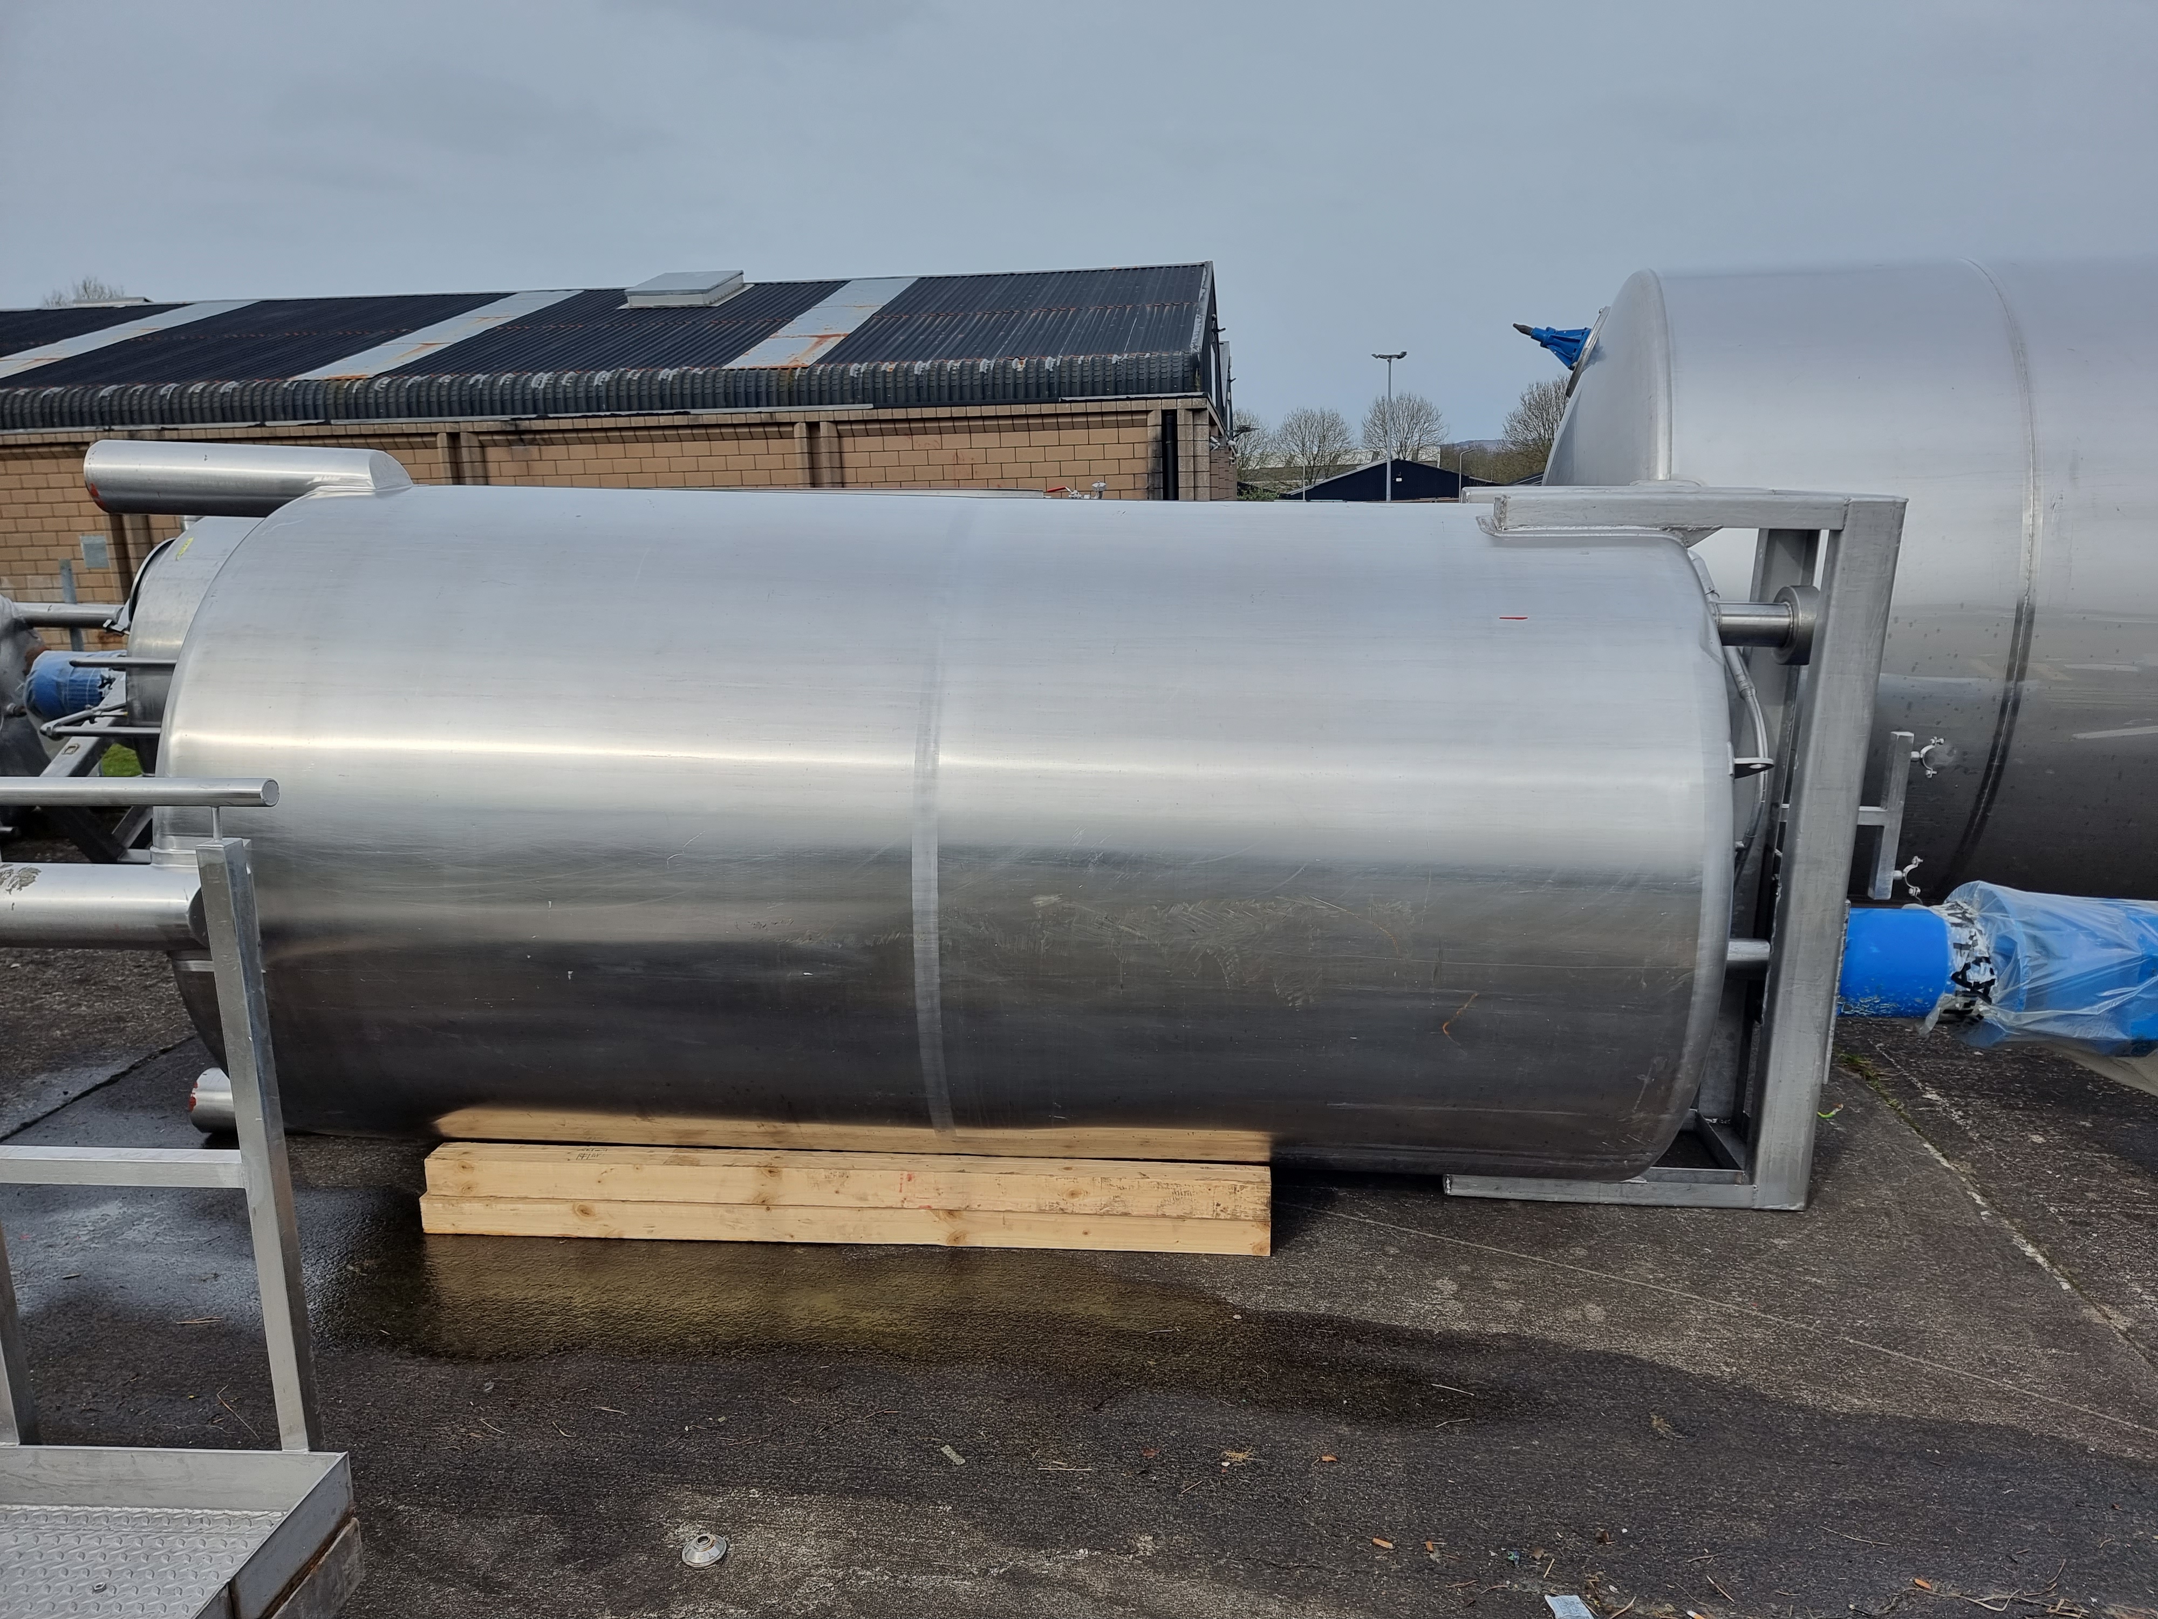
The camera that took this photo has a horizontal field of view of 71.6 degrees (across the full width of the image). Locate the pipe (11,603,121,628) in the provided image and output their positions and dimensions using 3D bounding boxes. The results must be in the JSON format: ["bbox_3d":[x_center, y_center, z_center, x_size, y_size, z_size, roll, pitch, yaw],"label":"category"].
[{"bbox_3d":[-5.954,-1.140,8.800,0.660,0.142,0.142,-1,12,4],"label":"pipe"}]

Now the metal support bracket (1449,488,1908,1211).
[{"bbox_3d":[1.333,0.087,3.582,0.860,1.650,0.430,1,12,3],"label":"metal support bracket"}]

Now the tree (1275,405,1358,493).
[{"bbox_3d":[20.547,-29.520,129.716,7.000,10.330,7.000,0,12,9],"label":"tree"}]

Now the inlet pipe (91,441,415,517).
[{"bbox_3d":[-1.968,-0.792,3.596,0.760,0.170,0.170,1,12,3],"label":"inlet pipe"}]

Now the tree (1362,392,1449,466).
[{"bbox_3d":[28.148,-30.304,129.590,7.600,11.540,7.400,1,12,12],"label":"tree"}]

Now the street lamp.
[{"bbox_3d":[16.492,-19.374,79.589,1.850,9.550,0.500,1,12,11],"label":"street lamp"}]

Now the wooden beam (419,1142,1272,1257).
[{"bbox_3d":[-0.565,0.913,3.516,2.020,0.180,0.110,0,12,6],"label":"wooden beam"}]

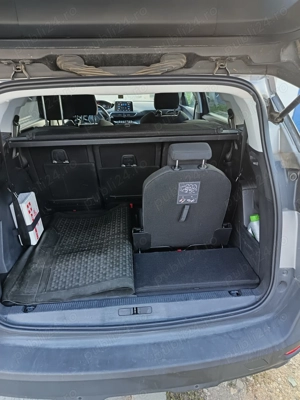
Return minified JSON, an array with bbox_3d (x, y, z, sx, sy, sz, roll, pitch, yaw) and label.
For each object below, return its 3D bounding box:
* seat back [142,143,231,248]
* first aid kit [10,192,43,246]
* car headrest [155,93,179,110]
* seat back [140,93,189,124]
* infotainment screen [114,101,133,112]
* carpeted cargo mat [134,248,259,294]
[{"bbox_3d":[0.177,-0.013,1.366,0.408,0.600,0.140,-3,36,-4],"label":"seat back"},{"bbox_3d":[-0.661,0.099,1.503,0.058,0.243,0.161,-1,25,6],"label":"first aid kit"},{"bbox_3d":[0.162,-1.003,2.762,0.250,0.195,0.110,-3,36,-4],"label":"car headrest"},{"bbox_3d":[0.157,-0.786,3.014,0.500,0.840,0.240,-3,42,-4],"label":"seat back"},{"bbox_3d":[-0.324,-1.167,3.480,0.228,0.140,0.035,-3,12,-4],"label":"infotainment screen"},{"bbox_3d":[0.202,0.328,1.300,0.536,0.042,0.240,-3,24,-4],"label":"carpeted cargo mat"}]

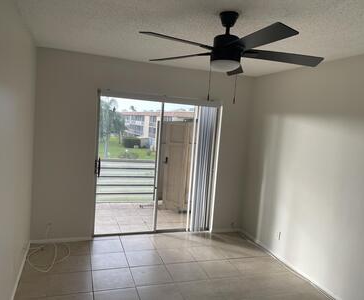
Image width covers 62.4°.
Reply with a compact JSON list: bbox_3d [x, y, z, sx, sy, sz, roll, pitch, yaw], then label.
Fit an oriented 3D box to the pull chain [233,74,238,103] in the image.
[{"bbox_3d":[0.395,-0.459,2.195,0.015,0.250,0.015,2,6,-19],"label":"pull chain"}]

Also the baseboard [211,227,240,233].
[{"bbox_3d":[0.714,1.276,4.752,0.490,0.055,0.017,2,6,-19],"label":"baseboard"}]

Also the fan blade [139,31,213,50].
[{"bbox_3d":[-0.002,-0.682,1.888,0.525,0.022,0.131,0,19,-38],"label":"fan blade"}]

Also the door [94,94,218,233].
[{"bbox_3d":[-0.310,0.256,4.335,1.780,1.980,0.110,2,6,-19],"label":"door"}]

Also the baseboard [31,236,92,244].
[{"bbox_3d":[-1.573,1.182,3.960,0.740,0.055,0.017,2,6,-19],"label":"baseboard"}]

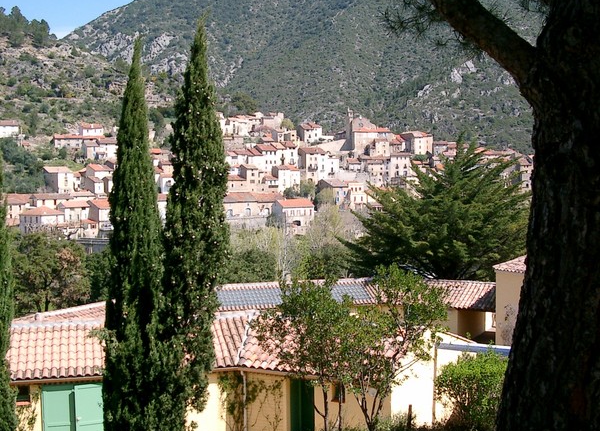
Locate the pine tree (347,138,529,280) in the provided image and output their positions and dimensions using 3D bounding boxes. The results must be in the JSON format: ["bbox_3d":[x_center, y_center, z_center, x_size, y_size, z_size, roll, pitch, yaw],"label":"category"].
[{"bbox_3d":[9.541,1.107,56.000,13.000,12.500,12.500,0,3,0],"label":"pine tree"}]

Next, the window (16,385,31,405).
[{"bbox_3d":[-8.247,5.329,25.600,0.450,0.620,0.120,-1,3,-15],"label":"window"}]

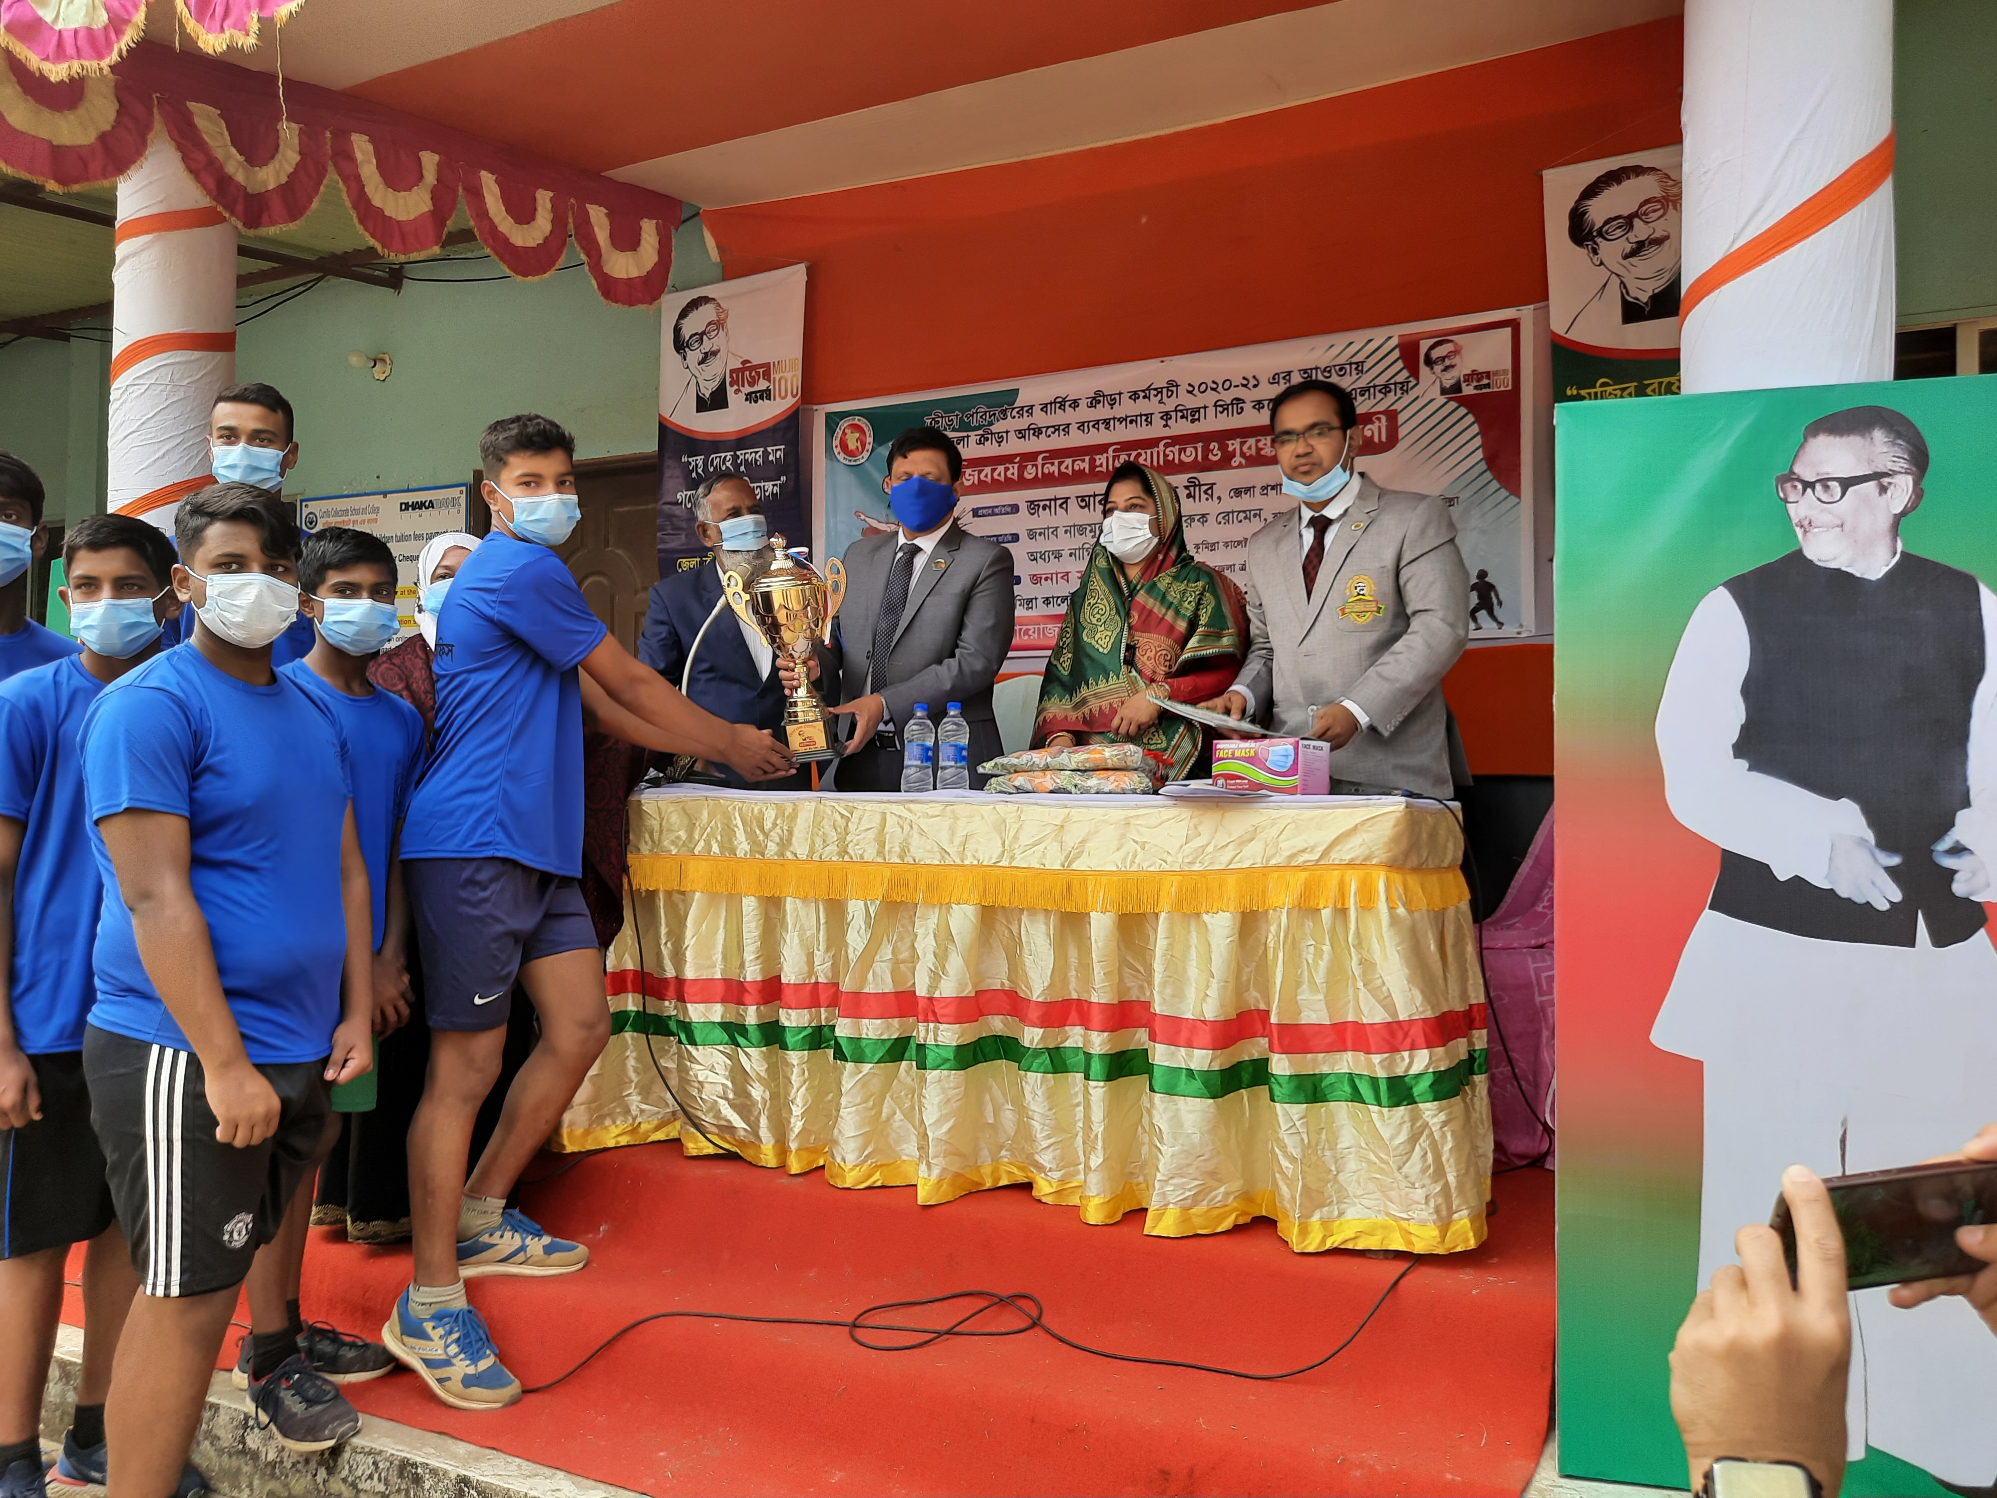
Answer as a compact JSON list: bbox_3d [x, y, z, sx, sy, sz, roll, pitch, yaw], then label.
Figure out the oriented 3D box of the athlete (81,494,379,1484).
[{"bbox_3d":[-1.100,0.427,2.050,0.310,1.600,0.430,0,-1,18],"label":"athlete"}]

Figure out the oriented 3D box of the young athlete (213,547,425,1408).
[{"bbox_3d":[-1.190,0.374,2.530,0.270,1.520,0.380,0,-1,33],"label":"young athlete"}]

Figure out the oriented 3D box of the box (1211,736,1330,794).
[{"bbox_3d":[0.505,0.033,2.660,0.185,0.098,0.105,-1,-1,44],"label":"box"}]

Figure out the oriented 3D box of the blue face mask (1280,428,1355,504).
[{"bbox_3d":[0.633,-0.562,2.880,0.140,0.145,0.120,0,-1,25],"label":"blue face mask"}]

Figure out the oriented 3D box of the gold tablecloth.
[{"bbox_3d":[0.048,0.462,3.005,1.800,0.760,0.660,0,-1,27],"label":"gold tablecloth"}]

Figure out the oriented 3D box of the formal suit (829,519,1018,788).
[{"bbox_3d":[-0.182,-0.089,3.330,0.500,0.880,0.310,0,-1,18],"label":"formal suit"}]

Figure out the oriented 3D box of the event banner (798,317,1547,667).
[{"bbox_3d":[0.410,-0.761,4.578,2.450,0.915,0.020,0,-1,27],"label":"event banner"}]

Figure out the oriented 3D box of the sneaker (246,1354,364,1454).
[{"bbox_3d":[-1.164,1.087,2.420,0.270,0.115,0.100,-1,-1,42],"label":"sneaker"}]

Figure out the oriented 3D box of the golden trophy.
[{"bbox_3d":[-0.433,-0.213,3.000,0.250,0.465,0.155,-10,-1,15],"label":"golden trophy"}]

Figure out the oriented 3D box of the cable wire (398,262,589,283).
[{"bbox_3d":[-1.970,-1.851,5.600,1.000,0.085,0.050,0,-1,27],"label":"cable wire"}]

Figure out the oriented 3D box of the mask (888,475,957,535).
[{"bbox_3d":[-0.172,-0.554,3.270,0.150,0.135,0.100,0,-1,2],"label":"mask"}]

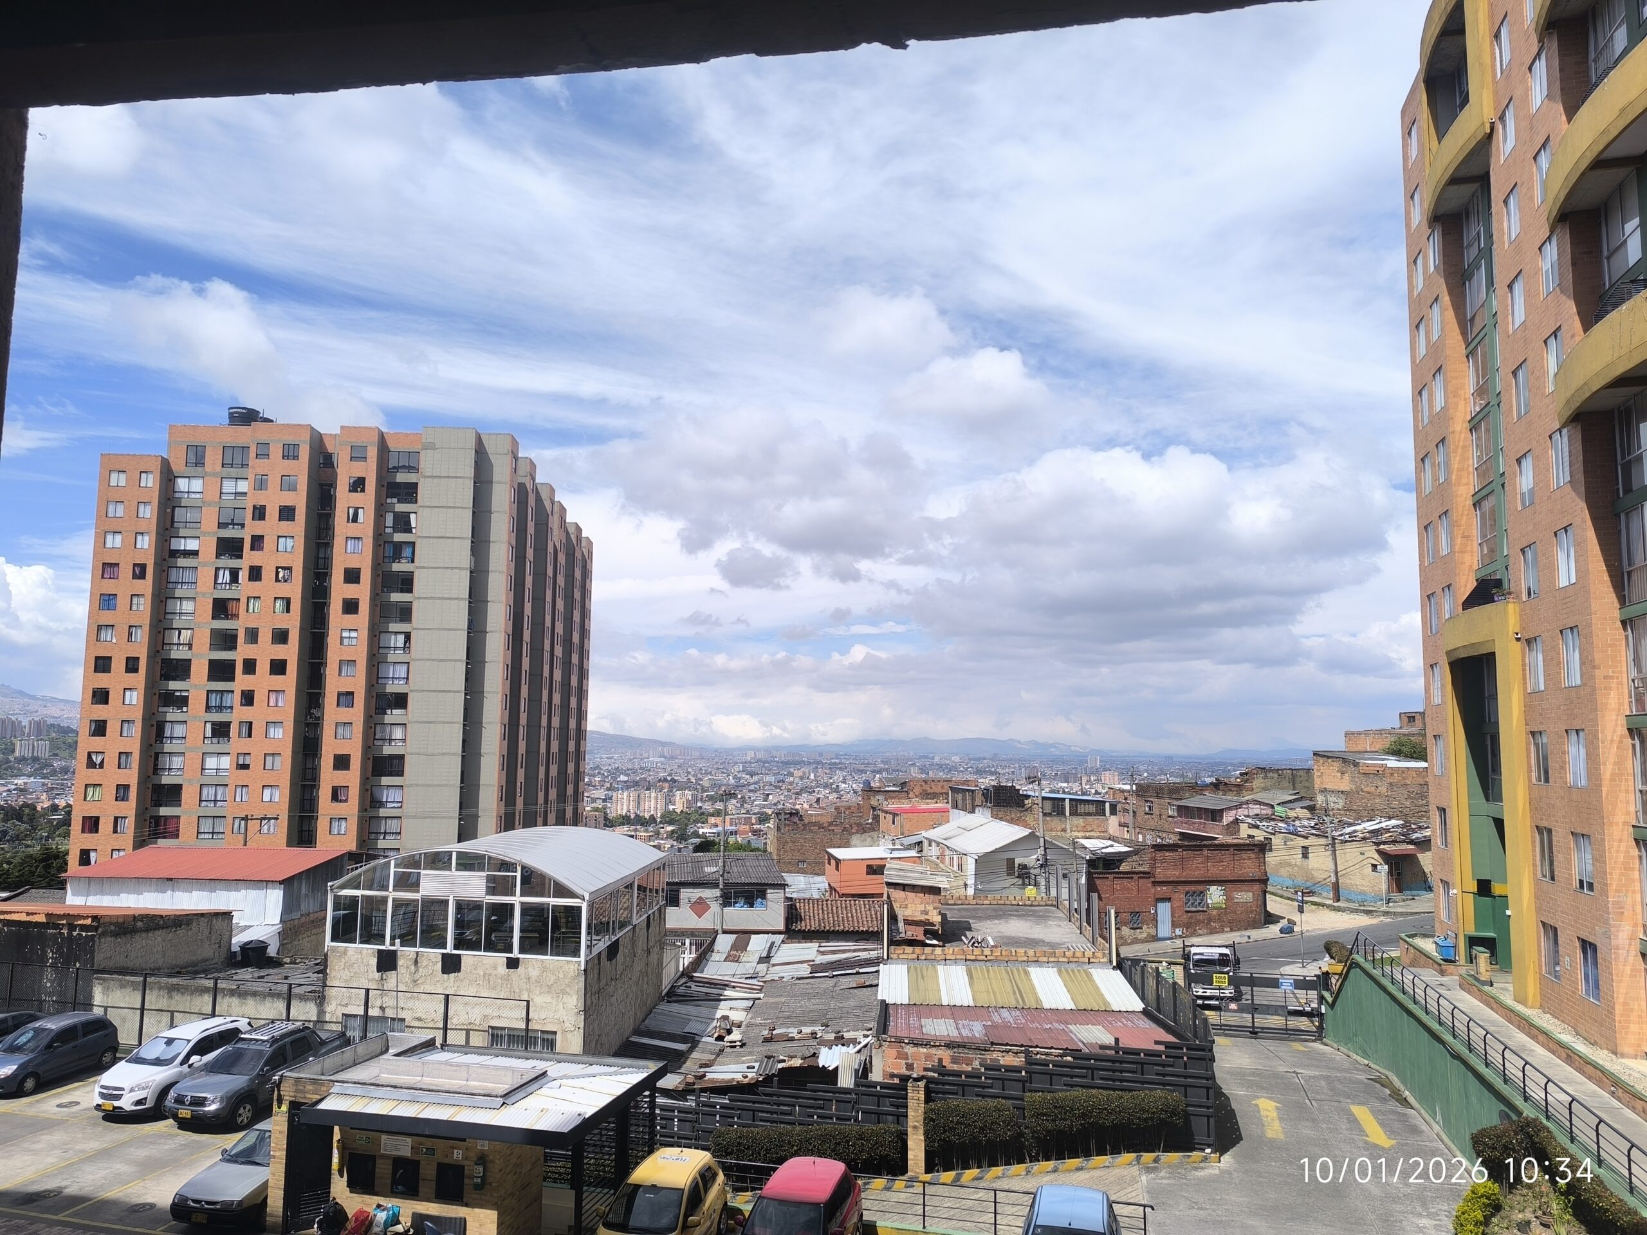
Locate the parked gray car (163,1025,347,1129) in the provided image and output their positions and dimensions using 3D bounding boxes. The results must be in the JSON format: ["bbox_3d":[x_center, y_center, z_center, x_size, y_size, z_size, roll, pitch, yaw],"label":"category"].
[{"bbox_3d":[-14.463,11.667,28.188,1.840,1.690,4.700,-1,-7,15],"label":"parked gray car"}]

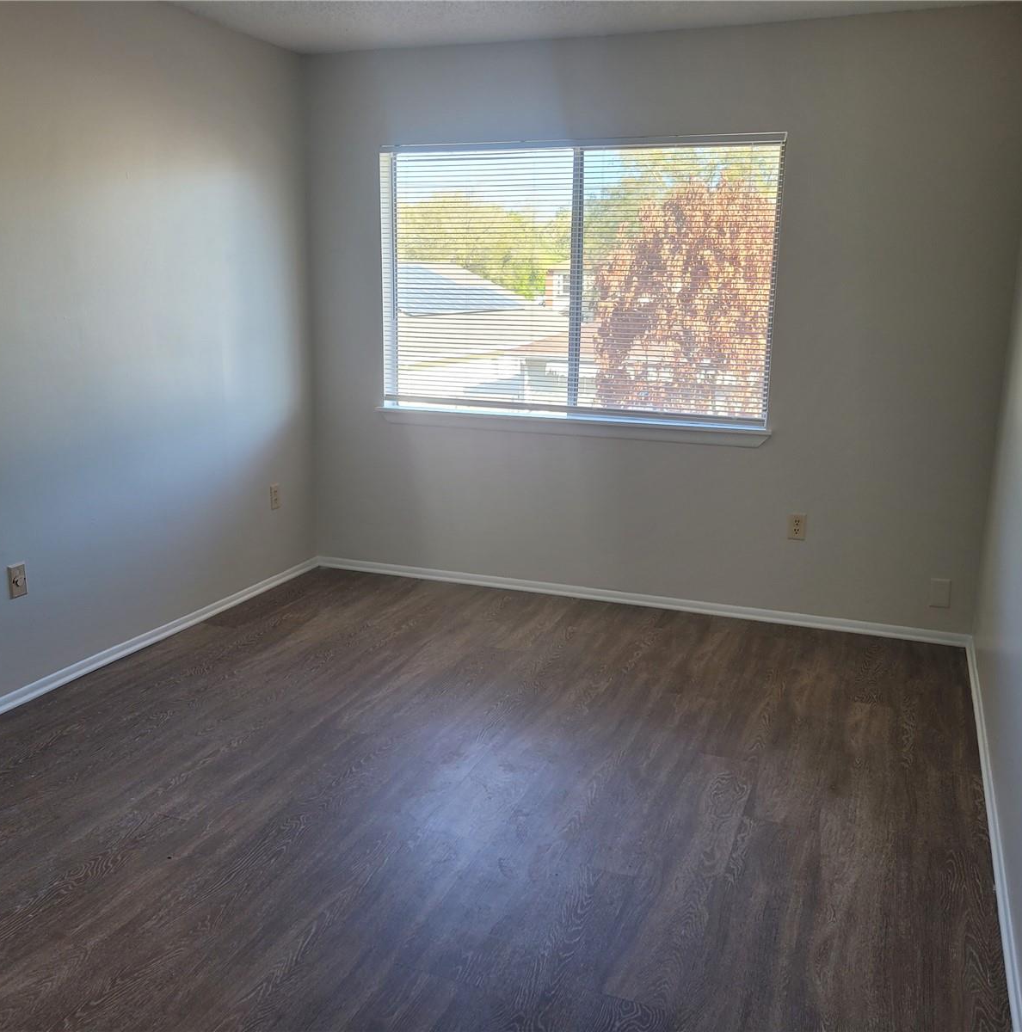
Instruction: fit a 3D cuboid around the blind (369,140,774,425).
[{"bbox_3d":[0.258,-1.034,4.577,1.820,1.200,0.100,6,14,21],"label":"blind"}]

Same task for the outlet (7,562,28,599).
[{"bbox_3d":[-1.661,0.219,3.492,0.013,0.115,0.073,6,14,20],"label":"outlet"}]

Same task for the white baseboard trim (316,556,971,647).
[{"bbox_3d":[0.443,0.372,4.759,3.080,0.053,0.014,6,14,21],"label":"white baseboard trim"}]

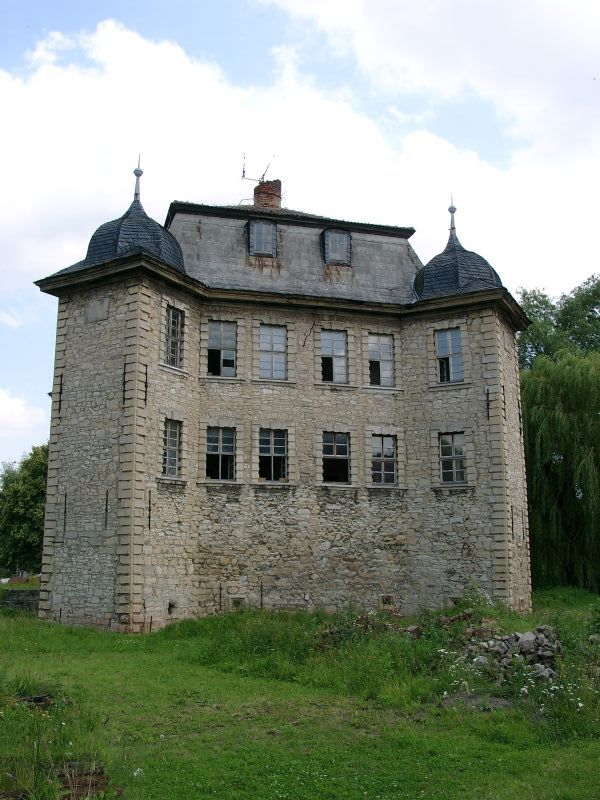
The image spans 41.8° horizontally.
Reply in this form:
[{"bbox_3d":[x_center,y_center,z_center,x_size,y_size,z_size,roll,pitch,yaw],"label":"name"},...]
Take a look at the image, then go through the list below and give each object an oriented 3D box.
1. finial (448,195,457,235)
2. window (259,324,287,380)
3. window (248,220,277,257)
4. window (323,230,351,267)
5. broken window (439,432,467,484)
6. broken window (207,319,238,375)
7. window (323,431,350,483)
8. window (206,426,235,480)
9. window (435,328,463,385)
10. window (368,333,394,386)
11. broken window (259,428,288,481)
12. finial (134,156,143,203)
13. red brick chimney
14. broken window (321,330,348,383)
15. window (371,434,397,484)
[{"bbox_3d":[6.081,-7.402,31.334,0.319,1.816,0.319,3,-13,-15],"label":"finial"},{"bbox_3d":[-0.951,-1.691,28.190,1.020,2.010,0.200,3,-13,-15],"label":"window"},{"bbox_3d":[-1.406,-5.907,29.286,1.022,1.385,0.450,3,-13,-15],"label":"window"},{"bbox_3d":[1.346,-5.599,29.650,0.994,1.366,0.646,3,-12,-16],"label":"window"},{"bbox_3d":[5.409,2.032,27.562,0.941,1.796,0.184,-6,-13,27],"label":"broken window"},{"bbox_3d":[-2.741,-1.789,27.718,1.020,2.010,0.200,3,-13,-15],"label":"broken window"},{"bbox_3d":[1.300,2.076,27.993,1.020,1.830,0.200,3,-13,-15],"label":"window"},{"bbox_3d":[-2.698,1.855,26.939,1.020,1.830,0.200,3,-13,-15],"label":"window"},{"bbox_3d":[5.430,-1.584,28.277,0.961,1.979,0.184,-6,-13,27],"label":"window"},{"bbox_3d":[3.032,-1.471,29.239,1.020,2.010,0.200,3,-13,-15],"label":"window"},{"bbox_3d":[-0.916,1.916,26.983,1.032,1.812,0.184,3,-12,-16],"label":"broken window"},{"bbox_3d":[-5.642,-7.740,27.442,0.313,1.858,0.313,3,-12,-16],"label":"finial"},{"bbox_3d":[-1.367,-8.439,33.127,0.994,1.393,0.821,3,-12,-16],"label":"red brick chimney"},{"bbox_3d":[1.267,-1.567,28.774,1.020,2.010,0.200,3,-13,-15],"label":"broken window"},{"bbox_3d":[3.017,2.157,28.143,0.994,1.812,0.184,3,-12,-16],"label":"window"}]

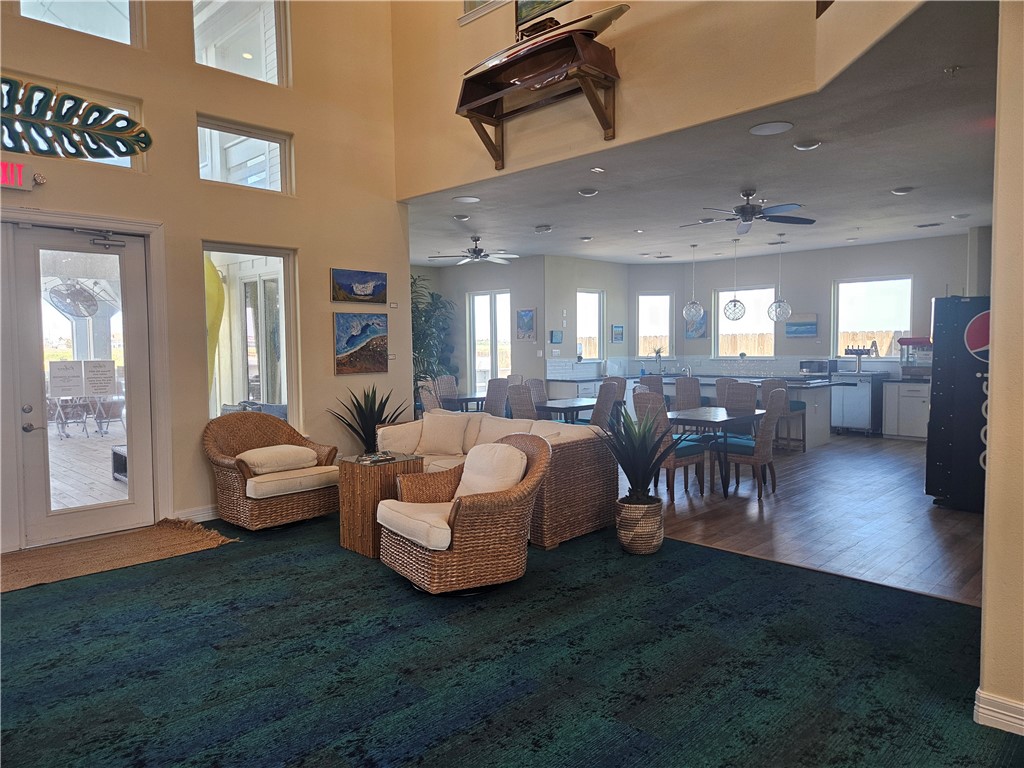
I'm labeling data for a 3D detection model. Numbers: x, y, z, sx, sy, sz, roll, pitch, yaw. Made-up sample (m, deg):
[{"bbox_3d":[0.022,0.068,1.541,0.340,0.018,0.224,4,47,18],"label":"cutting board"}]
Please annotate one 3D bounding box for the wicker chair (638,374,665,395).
[{"bbox_3d":[2.278,0.367,10.405,0.460,1.010,0.580,3,5,44],"label":"wicker chair"}]

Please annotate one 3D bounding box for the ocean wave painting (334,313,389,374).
[{"bbox_3d":[-1.530,-0.411,6.964,0.040,0.615,0.630,3,5,44],"label":"ocean wave painting"}]

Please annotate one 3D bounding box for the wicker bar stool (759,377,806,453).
[{"bbox_3d":[3.608,0.424,9.121,0.460,1.020,0.600,3,5,44],"label":"wicker bar stool"}]

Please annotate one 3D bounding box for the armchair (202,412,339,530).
[{"bbox_3d":[-2.110,0.734,6.040,0.900,0.920,0.950,2,4,43],"label":"armchair"}]

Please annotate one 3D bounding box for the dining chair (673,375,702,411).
[{"bbox_3d":[2.788,0.402,10.217,0.580,1.020,0.460,-4,4,-44],"label":"dining chair"}]

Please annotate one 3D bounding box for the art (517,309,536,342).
[{"bbox_3d":[0.273,-1.046,12.121,0.460,0.580,0.040,3,5,44],"label":"art"}]

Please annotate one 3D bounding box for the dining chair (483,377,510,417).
[{"bbox_3d":[-0.402,0.448,9.698,0.610,1.050,0.470,3,5,45],"label":"dining chair"}]

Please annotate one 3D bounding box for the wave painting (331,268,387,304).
[{"bbox_3d":[-1.547,-0.984,6.919,0.040,0.325,0.650,3,5,44],"label":"wave painting"}]

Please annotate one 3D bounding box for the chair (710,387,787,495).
[{"bbox_3d":[2.320,0.555,6.629,0.470,1.030,0.620,-4,5,-45],"label":"chair"}]

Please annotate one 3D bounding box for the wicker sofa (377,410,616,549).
[{"bbox_3d":[-0.194,0.743,6.004,0.910,0.860,2.050,-4,4,-44],"label":"wicker sofa"}]

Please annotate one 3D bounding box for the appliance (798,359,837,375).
[{"bbox_3d":[5.225,-0.263,11.621,0.370,0.280,0.470,-4,4,-44],"label":"appliance"}]

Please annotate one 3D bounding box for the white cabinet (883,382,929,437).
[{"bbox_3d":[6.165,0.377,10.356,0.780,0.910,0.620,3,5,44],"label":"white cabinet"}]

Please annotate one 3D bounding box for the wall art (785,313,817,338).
[{"bbox_3d":[5.128,-1.031,12.055,0.040,0.425,0.540,-4,4,-44],"label":"wall art"}]

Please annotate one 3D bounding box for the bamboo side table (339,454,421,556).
[{"bbox_3d":[-0.995,0.910,5.194,0.430,0.660,0.450,3,5,45],"label":"bamboo side table"}]

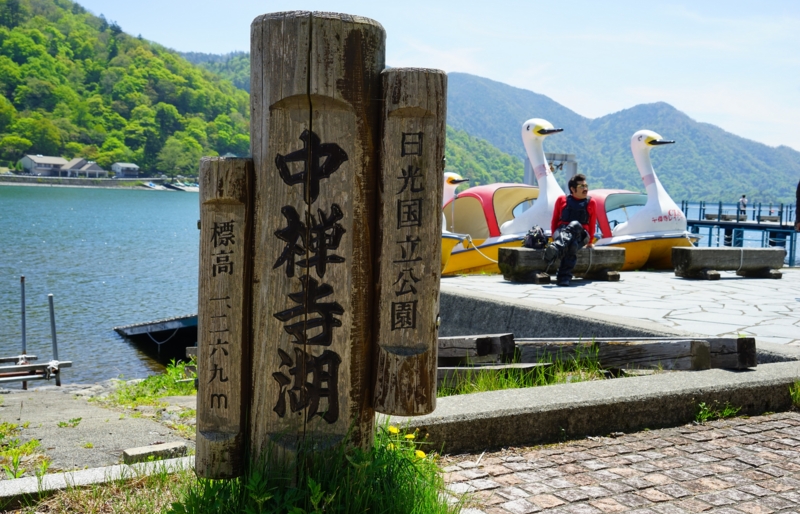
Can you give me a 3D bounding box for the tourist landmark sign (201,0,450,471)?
[{"bbox_3d":[-0.286,-0.024,3.007,0.860,1.550,0.460,2,4,1],"label":"tourist landmark sign"}]

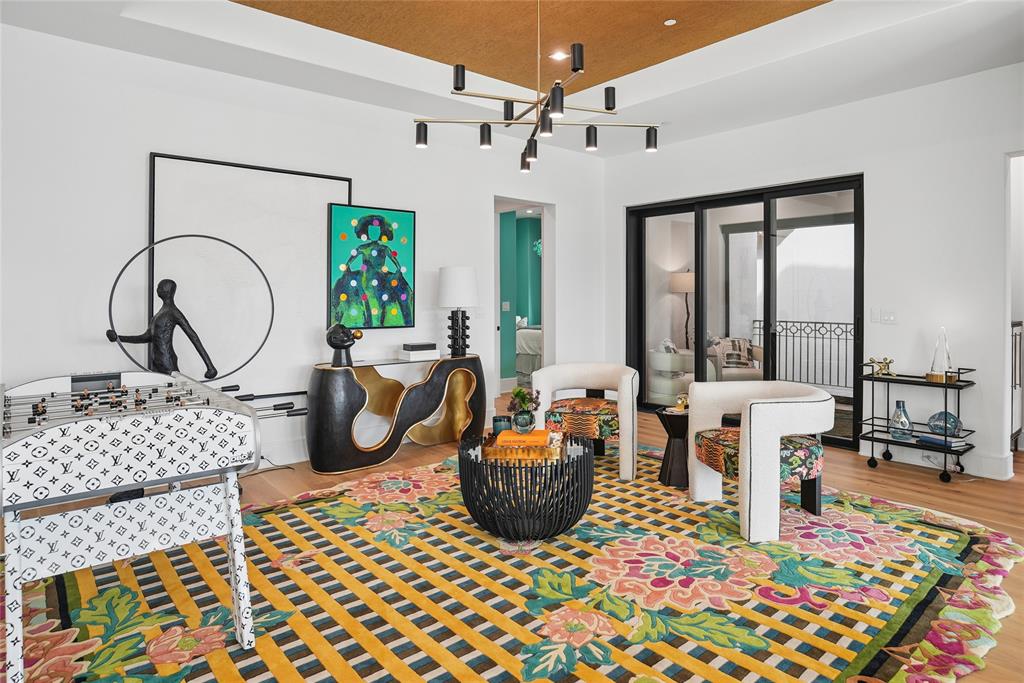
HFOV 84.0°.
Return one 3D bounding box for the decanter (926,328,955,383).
[{"bbox_3d":[3.245,0.099,4.300,0.180,0.420,0.180,-3,5,-40],"label":"decanter"}]

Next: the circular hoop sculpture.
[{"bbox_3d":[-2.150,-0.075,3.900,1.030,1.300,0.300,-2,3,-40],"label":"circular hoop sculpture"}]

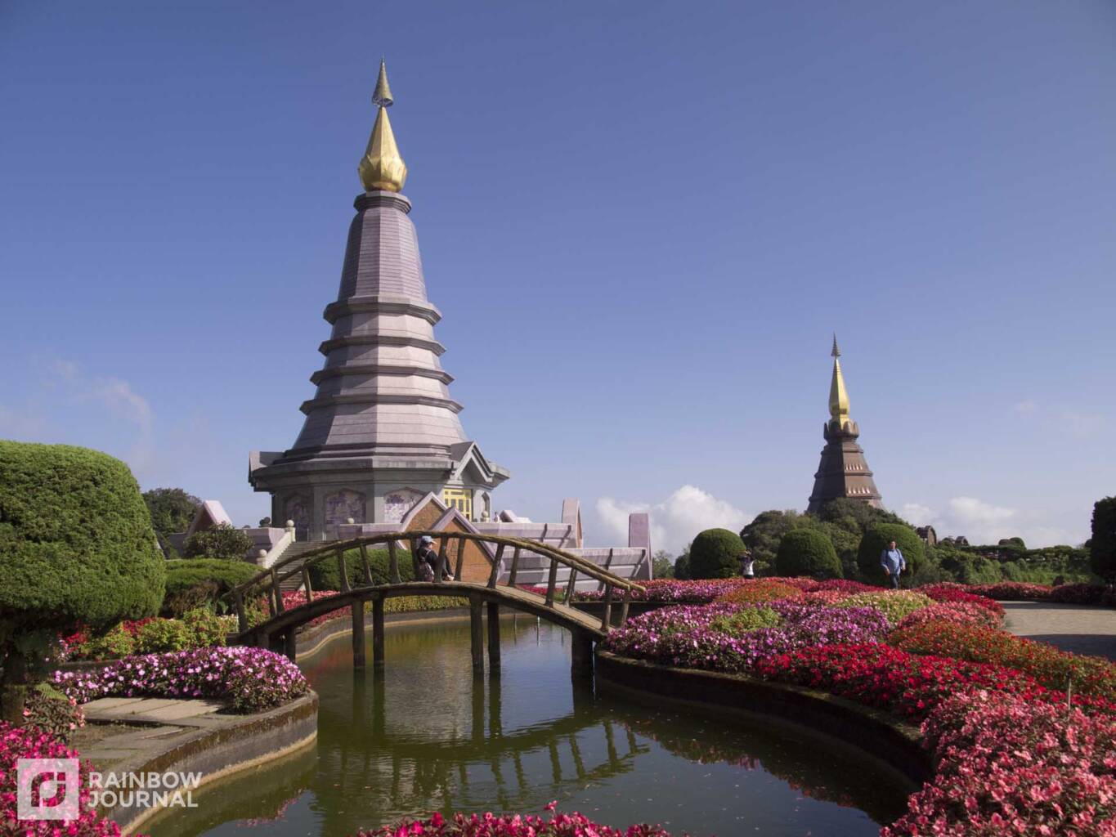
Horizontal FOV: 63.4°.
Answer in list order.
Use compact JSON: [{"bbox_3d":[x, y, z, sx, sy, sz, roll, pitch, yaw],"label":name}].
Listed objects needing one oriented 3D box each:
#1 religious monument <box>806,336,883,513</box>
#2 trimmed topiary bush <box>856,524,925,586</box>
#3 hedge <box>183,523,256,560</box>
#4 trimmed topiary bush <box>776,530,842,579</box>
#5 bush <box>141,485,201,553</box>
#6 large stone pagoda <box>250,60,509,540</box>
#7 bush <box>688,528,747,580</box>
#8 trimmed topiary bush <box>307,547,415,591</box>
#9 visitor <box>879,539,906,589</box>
[{"bbox_3d":[71.405,3.438,227.930,23.000,49.000,23.000,-4,-8,17],"label":"religious monument"},{"bbox_3d":[11.079,4.558,29.865,2.250,2.150,2.250,-4,-8,20],"label":"trimmed topiary bush"},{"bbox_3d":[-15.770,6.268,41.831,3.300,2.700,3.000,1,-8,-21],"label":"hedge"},{"bbox_3d":[8.910,4.988,31.872,2.300,2.050,2.300,-3,-7,15],"label":"trimmed topiary bush"},{"bbox_3d":[-31.614,9.330,73.530,6.000,7.500,6.000,2,-8,-23],"label":"bush"},{"bbox_3d":[-15.700,-11.201,80.712,23.000,44.500,23.000,-6,-9,34],"label":"large stone pagoda"},{"bbox_3d":[6.018,5.196,33.868,2.250,2.100,2.250,-3,-7,10],"label":"bush"},{"bbox_3d":[-9.163,7.197,41.862,4.800,2.200,2.600,0,-7,-12],"label":"trimmed topiary bush"},{"bbox_3d":[8.822,4.024,23.592,0.620,1.720,0.420,-3,-7,11],"label":"visitor"}]

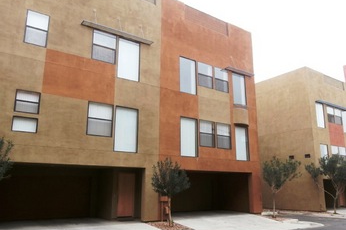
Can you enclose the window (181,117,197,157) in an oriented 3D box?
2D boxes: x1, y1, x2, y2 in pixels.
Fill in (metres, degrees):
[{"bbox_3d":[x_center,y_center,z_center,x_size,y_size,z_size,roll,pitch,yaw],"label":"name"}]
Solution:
[{"bbox_3d":[0.890,1.234,16.748,1.228,2.158,0.120,9,-16,-34],"label":"window"}]

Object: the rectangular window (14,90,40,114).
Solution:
[{"bbox_3d":[-5.867,-0.524,12.109,0.916,0.909,0.130,8,-15,-33],"label":"rectangular window"}]

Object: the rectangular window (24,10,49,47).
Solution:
[{"bbox_3d":[-5.827,-3.683,12.838,0.912,1.514,0.130,8,-15,-33],"label":"rectangular window"}]

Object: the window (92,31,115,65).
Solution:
[{"bbox_3d":[-3.318,-3.270,14.474,1.216,1.495,0.130,8,-15,-33],"label":"window"}]

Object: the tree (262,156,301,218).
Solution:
[{"bbox_3d":[6.154,4.012,16.840,2.018,3.353,1.934,9,-16,-34],"label":"tree"}]

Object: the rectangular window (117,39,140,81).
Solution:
[{"bbox_3d":[-2.273,-2.823,15.402,1.230,2.149,0.120,9,-16,-34],"label":"rectangular window"}]

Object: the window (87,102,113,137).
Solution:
[{"bbox_3d":[-3.327,0.203,13.697,1.222,1.532,0.130,8,-15,-33],"label":"window"}]

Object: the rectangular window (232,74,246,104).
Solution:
[{"bbox_3d":[4.382,-1.678,19.921,1.214,2.144,0.120,9,-16,-34],"label":"rectangular window"}]

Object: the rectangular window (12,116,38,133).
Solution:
[{"bbox_3d":[-5.940,0.394,12.035,0.914,0.601,0.120,9,-16,-34],"label":"rectangular window"}]

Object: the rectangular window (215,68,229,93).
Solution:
[{"bbox_3d":[3.063,-2.208,19.094,1.193,1.534,0.120,9,-16,-34],"label":"rectangular window"}]

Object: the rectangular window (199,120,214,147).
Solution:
[{"bbox_3d":[1.948,1.080,17.135,1.186,1.510,0.130,8,-15,-33],"label":"rectangular window"}]

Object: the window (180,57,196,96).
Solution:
[{"bbox_3d":[0.850,-2.232,17.113,1.175,2.094,0.130,8,-15,-33],"label":"window"}]

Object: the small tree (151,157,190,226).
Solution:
[{"bbox_3d":[-0.083,3.360,13.248,1.689,2.916,1.655,0,-13,0],"label":"small tree"}]

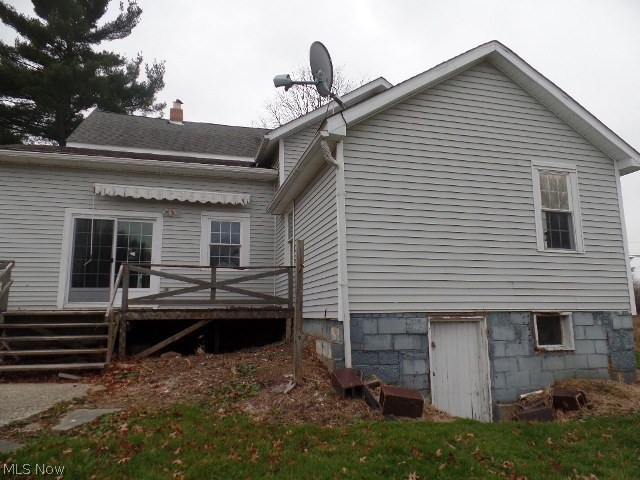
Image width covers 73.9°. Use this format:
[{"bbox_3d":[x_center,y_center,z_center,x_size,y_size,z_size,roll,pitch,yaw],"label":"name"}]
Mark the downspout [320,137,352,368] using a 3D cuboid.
[{"bbox_3d":[0.194,0.125,5.699,0.370,3.120,0.130,2,-10,-15],"label":"downspout"}]

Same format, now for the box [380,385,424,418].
[{"bbox_3d":[0.954,1.910,5.000,0.446,0.229,0.275,7,2,-1],"label":"box"}]

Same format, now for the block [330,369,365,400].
[{"bbox_3d":[0.337,1.728,5.080,0.245,0.180,0.390,-3,9,-15],"label":"block"}]

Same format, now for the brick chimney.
[{"bbox_3d":[-5.498,-4.896,16.200,0.480,1.000,0.480,2,-10,-15],"label":"brick chimney"}]

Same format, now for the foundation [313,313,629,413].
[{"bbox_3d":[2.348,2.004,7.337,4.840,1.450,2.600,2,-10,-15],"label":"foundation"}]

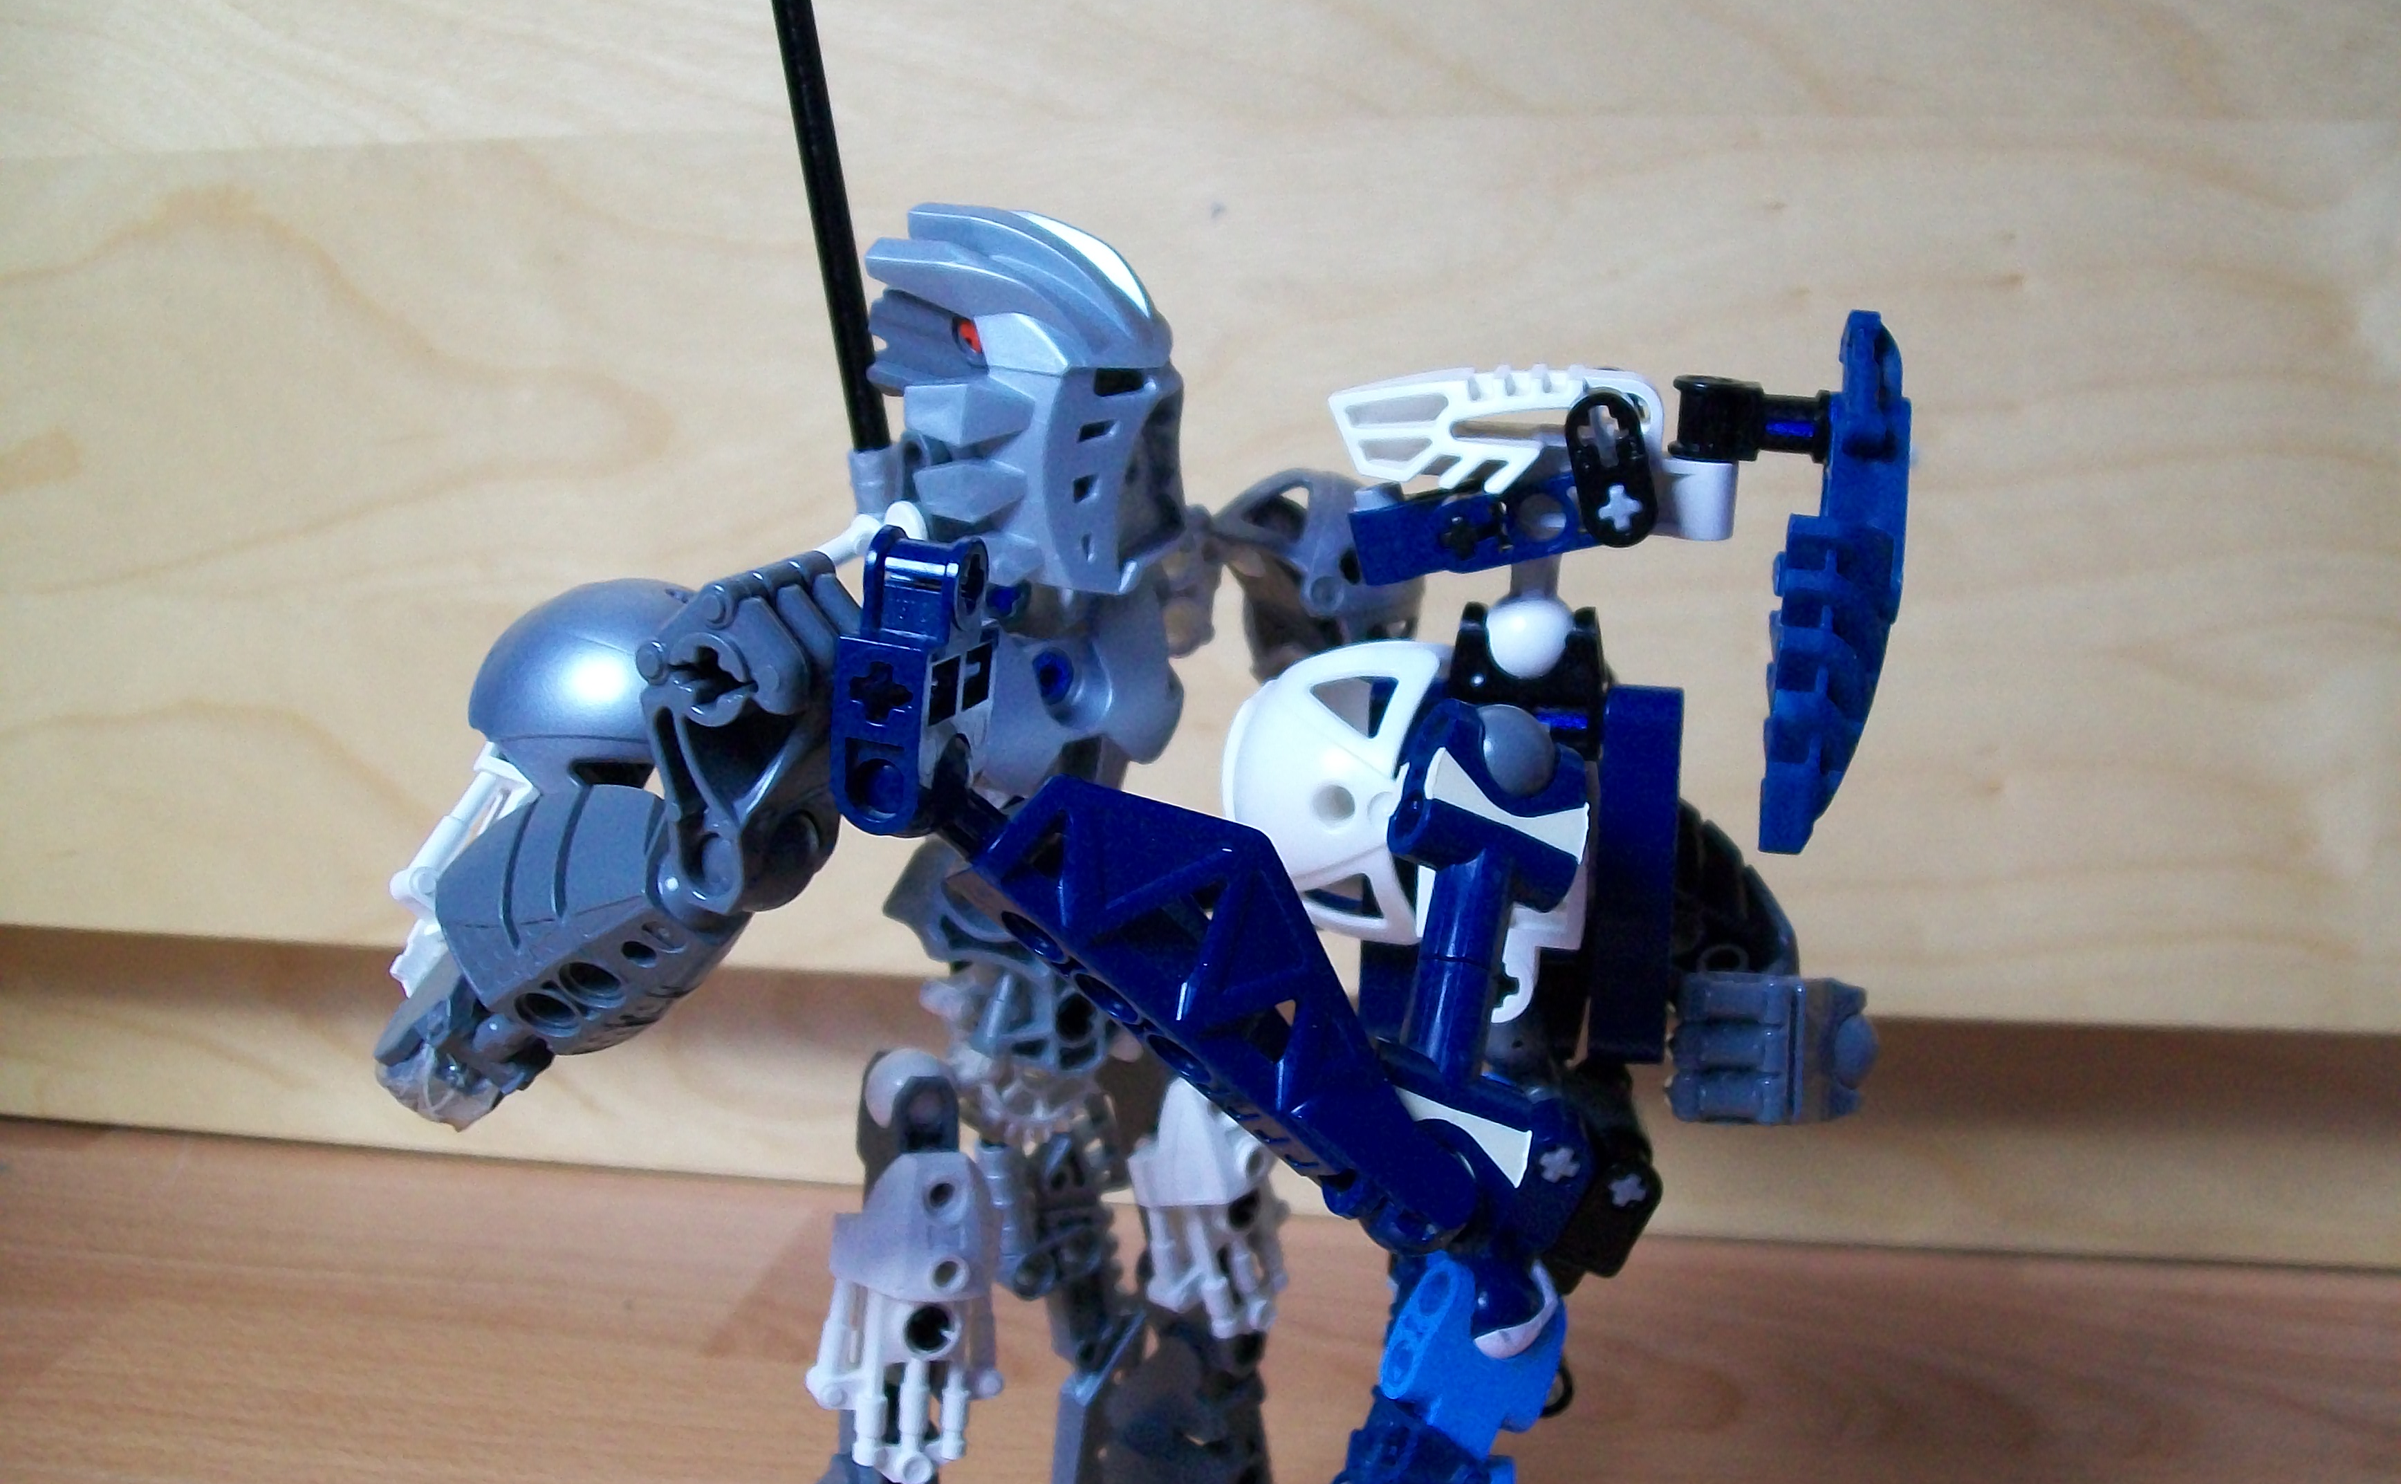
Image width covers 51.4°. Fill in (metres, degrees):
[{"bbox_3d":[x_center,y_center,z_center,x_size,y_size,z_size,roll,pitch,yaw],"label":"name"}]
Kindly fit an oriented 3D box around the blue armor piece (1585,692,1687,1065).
[{"bbox_3d":[0.045,0.014,0.260,0.008,0.040,0.008,3,8,10],"label":"blue armor piece"}]

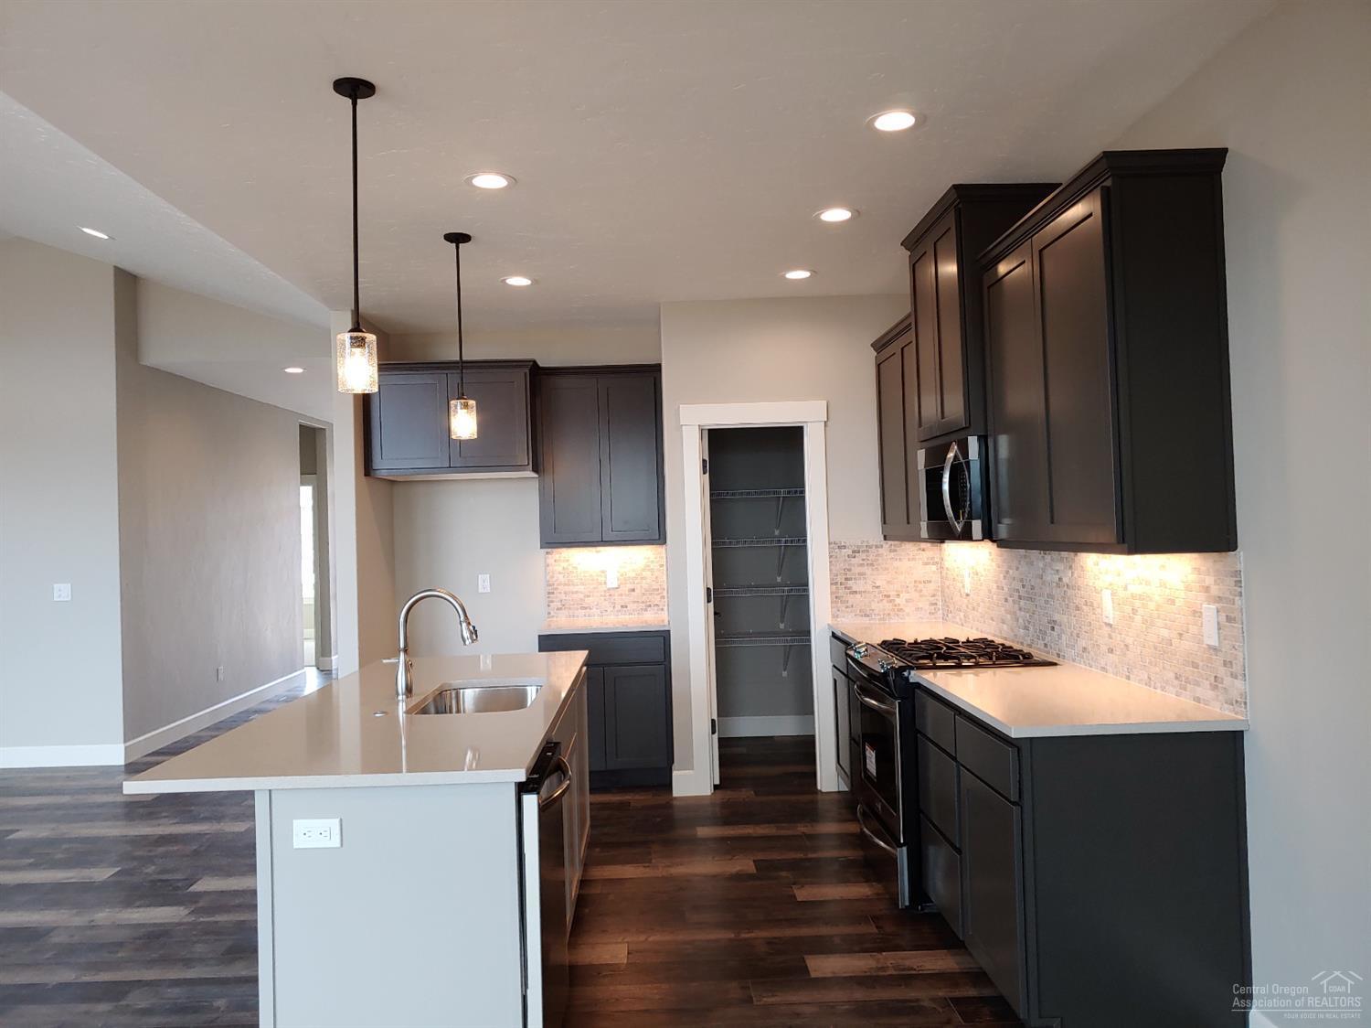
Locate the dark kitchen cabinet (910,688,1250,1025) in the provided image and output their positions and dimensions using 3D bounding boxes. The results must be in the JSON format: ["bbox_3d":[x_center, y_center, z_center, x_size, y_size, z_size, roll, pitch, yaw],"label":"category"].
[{"bbox_3d":[1.202,1.046,3.198,0.633,0.888,1.045,-2,-1,-2],"label":"dark kitchen cabinet"}]

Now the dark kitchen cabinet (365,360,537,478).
[{"bbox_3d":[-1.351,-0.539,5.946,0.975,0.636,0.632,-2,-1,-2],"label":"dark kitchen cabinet"}]

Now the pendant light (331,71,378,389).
[{"bbox_3d":[-0.912,-0.761,2.745,0.118,0.853,0.118,-2,-1,-2],"label":"pendant light"}]

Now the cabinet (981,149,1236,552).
[{"bbox_3d":[1.307,-0.432,3.214,0.343,1.096,1.063,-2,-1,-2],"label":"cabinet"}]

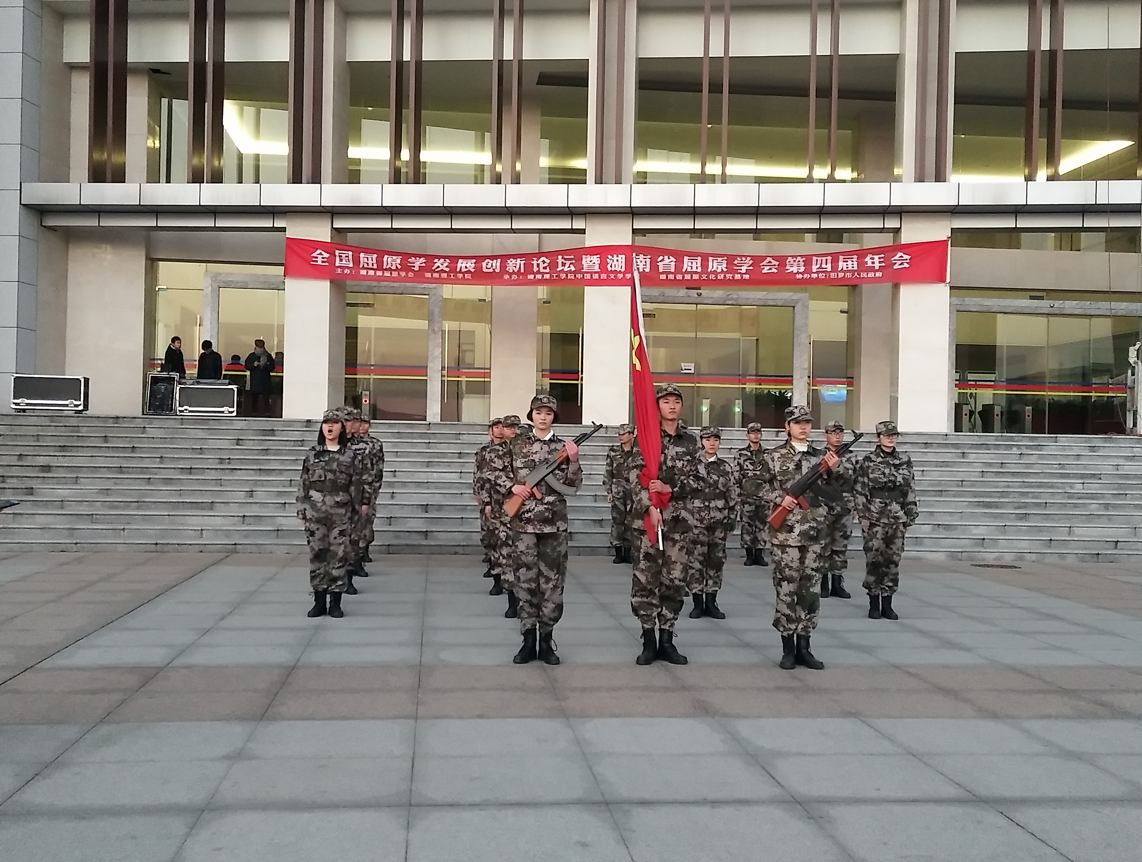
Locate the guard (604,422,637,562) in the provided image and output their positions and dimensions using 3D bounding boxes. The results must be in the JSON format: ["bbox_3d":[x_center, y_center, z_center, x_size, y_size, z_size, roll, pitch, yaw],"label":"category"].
[{"bbox_3d":[0.670,0.763,10.650,0.510,1.720,0.330,1,0,-5],"label":"guard"}]

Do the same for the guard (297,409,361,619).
[{"bbox_3d":[-2.055,0.693,7.250,0.520,1.730,0.330,1,0,-10],"label":"guard"}]

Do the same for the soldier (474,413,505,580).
[{"bbox_3d":[-0.807,0.732,9.400,0.510,1.720,0.330,1,0,-9],"label":"soldier"}]

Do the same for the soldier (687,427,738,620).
[{"bbox_3d":[1.187,0.767,7.268,0.470,1.594,0.310,1,-1,-5],"label":"soldier"}]

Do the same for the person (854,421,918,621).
[{"bbox_3d":[2.678,0.742,7.335,0.480,1.670,0.310,1,-1,-6],"label":"person"}]

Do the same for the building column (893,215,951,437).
[{"bbox_3d":[6.756,-2.004,16.816,0.910,4.190,0.820,1,-1,4],"label":"building column"}]

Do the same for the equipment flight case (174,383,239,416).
[{"bbox_3d":[-6.806,-0.530,16.345,1.090,0.610,0.500,1,-1,-6],"label":"equipment flight case"}]

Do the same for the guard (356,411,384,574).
[{"bbox_3d":[-2.398,0.706,10.000,0.520,1.730,0.330,1,0,-10],"label":"guard"}]

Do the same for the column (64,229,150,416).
[{"bbox_3d":[-9.664,-2.189,18.282,1.620,3.920,0.550,1,-1,4],"label":"column"}]

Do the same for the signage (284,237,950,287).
[{"bbox_3d":[0.680,-3.228,16.470,12.640,0.900,0.080,1,0,5],"label":"signage"}]

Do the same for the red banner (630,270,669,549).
[{"bbox_3d":[0.481,-0.154,5.500,0.210,1.737,0.170,-4,0,-5],"label":"red banner"}]

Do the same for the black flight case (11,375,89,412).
[{"bbox_3d":[-9.021,-0.613,15.011,1.070,0.630,0.500,1,0,-19],"label":"black flight case"}]

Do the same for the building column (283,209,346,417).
[{"bbox_3d":[-5.223,-2.240,17.678,0.910,4.190,0.820,1,-1,4],"label":"building column"}]

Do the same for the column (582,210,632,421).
[{"bbox_3d":[0.754,-2.122,17.247,0.910,4.190,0.820,1,-1,4],"label":"column"}]

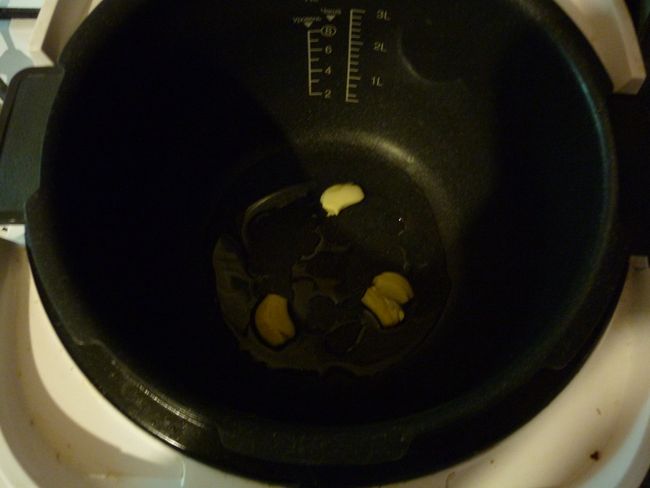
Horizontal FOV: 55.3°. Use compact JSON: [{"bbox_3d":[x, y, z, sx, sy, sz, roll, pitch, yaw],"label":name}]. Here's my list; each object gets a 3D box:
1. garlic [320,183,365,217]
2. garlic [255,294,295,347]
[{"bbox_3d":[0.011,-0.030,0.393,0.029,0.015,0.019,-28,73,-9],"label":"garlic"},{"bbox_3d":[-0.030,0.045,0.367,0.022,0.015,0.032,-15,71,-4],"label":"garlic"}]

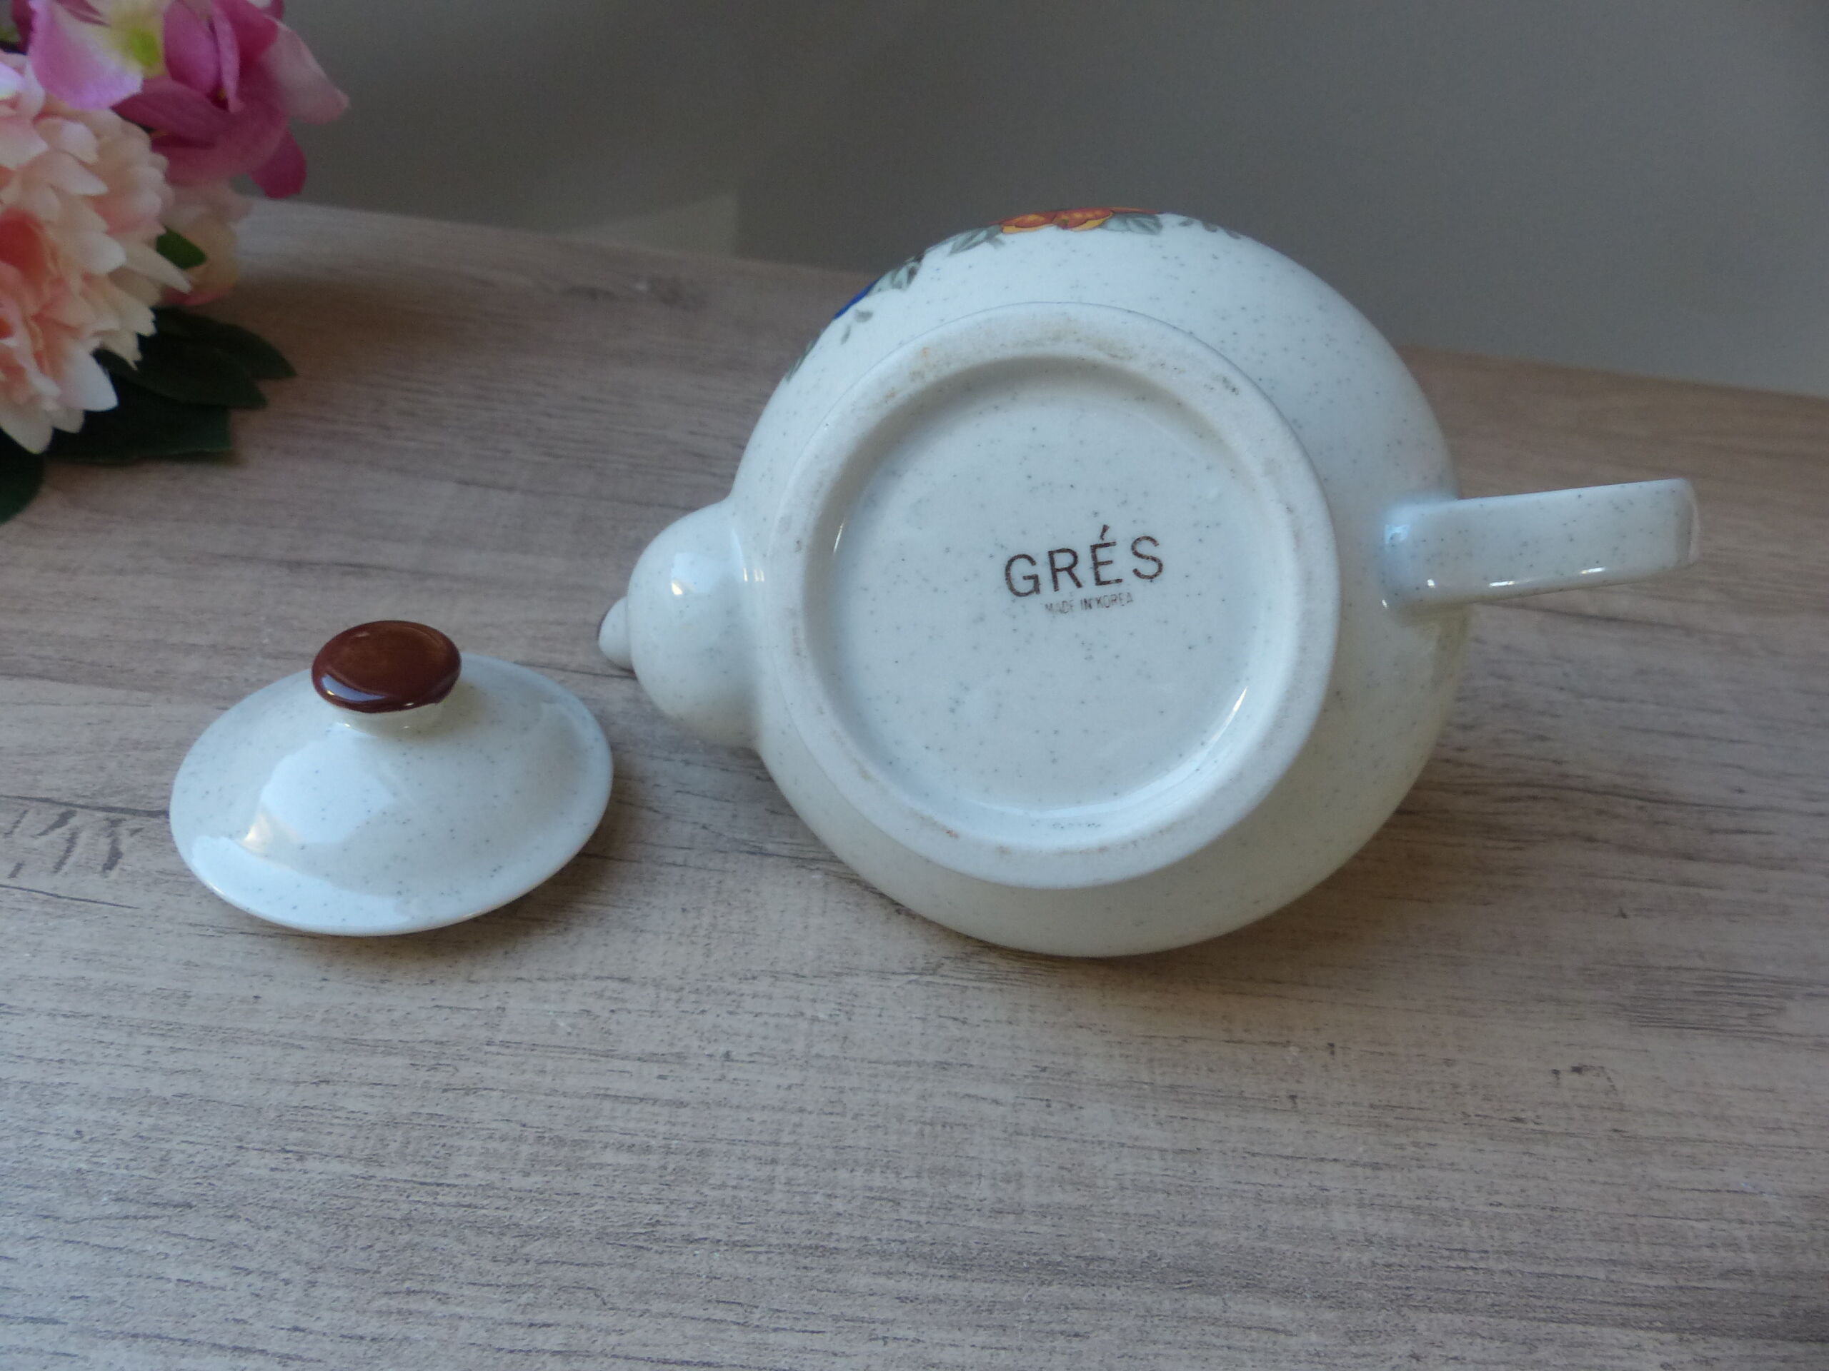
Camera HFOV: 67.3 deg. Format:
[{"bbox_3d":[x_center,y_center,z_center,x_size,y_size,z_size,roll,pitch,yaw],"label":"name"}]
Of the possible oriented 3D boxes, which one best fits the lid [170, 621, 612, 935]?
[{"bbox_3d":[-0.107,0.009,0.284,0.088,0.041,0.088,6,40,-5],"label":"lid"}]

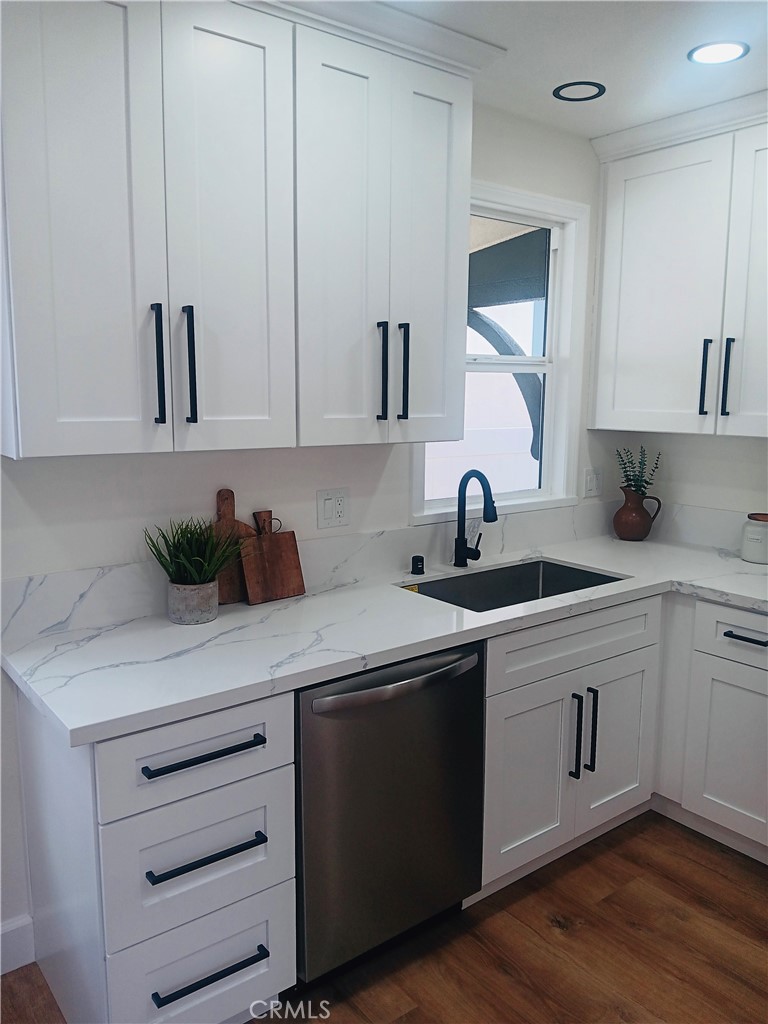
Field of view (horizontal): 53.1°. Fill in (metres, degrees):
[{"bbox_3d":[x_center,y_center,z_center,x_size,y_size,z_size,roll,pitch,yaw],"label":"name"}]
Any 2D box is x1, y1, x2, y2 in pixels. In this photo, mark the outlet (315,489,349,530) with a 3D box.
[{"bbox_3d":[-0.163,-0.012,2.538,0.122,0.121,0.010,-6,11,-37],"label":"outlet"}]

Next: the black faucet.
[{"bbox_3d":[0.346,0.031,2.737,0.095,0.365,0.250,-4,9,-24],"label":"black faucet"}]

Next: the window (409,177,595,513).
[{"bbox_3d":[0.445,-0.600,2.976,0.937,1.230,0.125,-6,11,-37],"label":"window"}]

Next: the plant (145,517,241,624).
[{"bbox_3d":[-0.533,0.156,2.132,0.250,0.283,0.240,-6,11,-37],"label":"plant"}]

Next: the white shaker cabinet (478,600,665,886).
[{"bbox_3d":[0.429,0.653,2.673,0.836,0.780,0.620,-6,11,-37],"label":"white shaker cabinet"}]

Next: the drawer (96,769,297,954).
[{"bbox_3d":[-0.539,0.706,1.861,0.443,0.281,0.525,-6,11,-37],"label":"drawer"}]

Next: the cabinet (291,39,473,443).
[{"bbox_3d":[-0.088,-0.735,2.279,0.606,1.053,0.335,-6,11,-37],"label":"cabinet"}]

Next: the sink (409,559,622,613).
[{"bbox_3d":[0.450,0.380,2.635,0.770,0.235,0.420,-6,11,-37],"label":"sink"}]

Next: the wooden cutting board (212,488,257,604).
[{"bbox_3d":[-0.458,0.105,2.288,0.210,0.345,0.020,-6,7,-37],"label":"wooden cutting board"}]

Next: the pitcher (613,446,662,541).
[{"bbox_3d":[1.112,-0.083,3.355,0.215,0.415,0.180,3,9,18],"label":"pitcher"}]

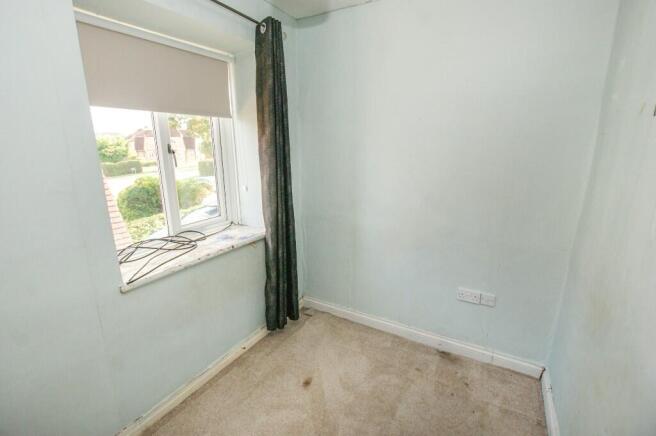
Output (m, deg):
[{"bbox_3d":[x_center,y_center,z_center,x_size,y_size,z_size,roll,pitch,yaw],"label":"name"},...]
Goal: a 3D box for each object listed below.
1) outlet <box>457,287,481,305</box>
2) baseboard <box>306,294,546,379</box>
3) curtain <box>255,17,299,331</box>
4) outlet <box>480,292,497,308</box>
[{"bbox_3d":[0.949,0.529,1.838,0.146,0.087,0.012,7,15,30],"label":"outlet"},{"bbox_3d":[0.559,0.889,2.157,1.825,0.088,0.018,7,15,30],"label":"baseboard"},{"bbox_3d":[-0.361,-0.187,2.001,0.155,2.180,0.260,7,15,30],"label":"curtain"},{"bbox_3d":[1.047,0.542,1.781,0.087,0.087,0.012,7,15,30],"label":"outlet"}]

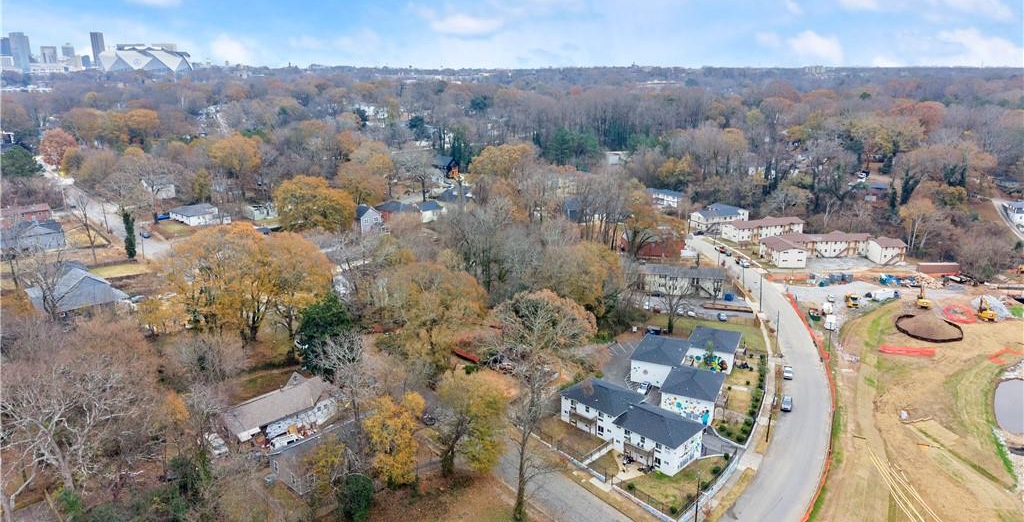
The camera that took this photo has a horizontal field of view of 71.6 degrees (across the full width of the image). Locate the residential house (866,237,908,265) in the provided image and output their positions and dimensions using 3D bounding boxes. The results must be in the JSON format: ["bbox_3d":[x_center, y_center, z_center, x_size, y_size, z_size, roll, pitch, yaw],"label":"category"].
[{"bbox_3d":[127.366,-3.604,241.563,9.900,7.000,9.600,-1,15,-4],"label":"residential house"}]

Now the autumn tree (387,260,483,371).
[{"bbox_3d":[-17.320,12.670,159.860,20.800,22.500,19.000,-2,16,-6],"label":"autumn tree"}]

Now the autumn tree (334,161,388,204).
[{"bbox_3d":[-68.800,-35.600,324.370,23.000,18.000,20.500,-3,16,-12],"label":"autumn tree"}]

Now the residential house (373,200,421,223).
[{"bbox_3d":[-47.750,-20.670,297.340,11.800,5.600,15.500,-13,20,-40],"label":"residential house"}]

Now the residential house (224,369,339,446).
[{"bbox_3d":[-43.840,27.390,135.000,10.800,5.500,19.500,11,19,35],"label":"residential house"}]

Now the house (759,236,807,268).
[{"bbox_3d":[88.470,-3.250,232.000,8.800,6.700,14.500,-1,15,-5],"label":"house"}]

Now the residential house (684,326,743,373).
[{"bbox_3d":[46.520,19.870,163.250,11.200,6.800,14.200,7,17,23],"label":"residential house"}]

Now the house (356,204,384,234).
[{"bbox_3d":[-51.820,-15.680,260.000,8.200,9.700,9.000,-10,18,-34],"label":"house"}]

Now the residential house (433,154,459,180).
[{"bbox_3d":[-31.870,-45.350,340.000,7.500,10.000,13.000,-12,20,-38],"label":"residential house"}]

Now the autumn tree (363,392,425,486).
[{"bbox_3d":[-18.810,28.100,114.630,10.000,15.500,10.000,0,15,0],"label":"autumn tree"}]

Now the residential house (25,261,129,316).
[{"bbox_3d":[-100.671,7.678,164.045,22.000,6.300,14.500,13,20,40],"label":"residential house"}]

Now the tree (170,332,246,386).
[{"bbox_3d":[-64.010,20.130,149.570,14.500,10.500,14.500,0,15,0],"label":"tree"}]

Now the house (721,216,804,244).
[{"bbox_3d":[100.300,-13.270,283.700,33.000,7.200,11.500,-6,17,-21],"label":"house"}]

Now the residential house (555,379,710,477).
[{"bbox_3d":[21.023,28.497,128.080,11.542,7.200,26.542,-15,21,-42],"label":"residential house"}]

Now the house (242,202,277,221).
[{"bbox_3d":[-104.300,-21.370,296.500,11.300,5.400,10.500,-13,20,-38],"label":"house"}]

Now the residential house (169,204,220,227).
[{"bbox_3d":[-129.950,-19.300,289.190,12.500,5.300,15.500,-14,21,-42],"label":"residential house"}]

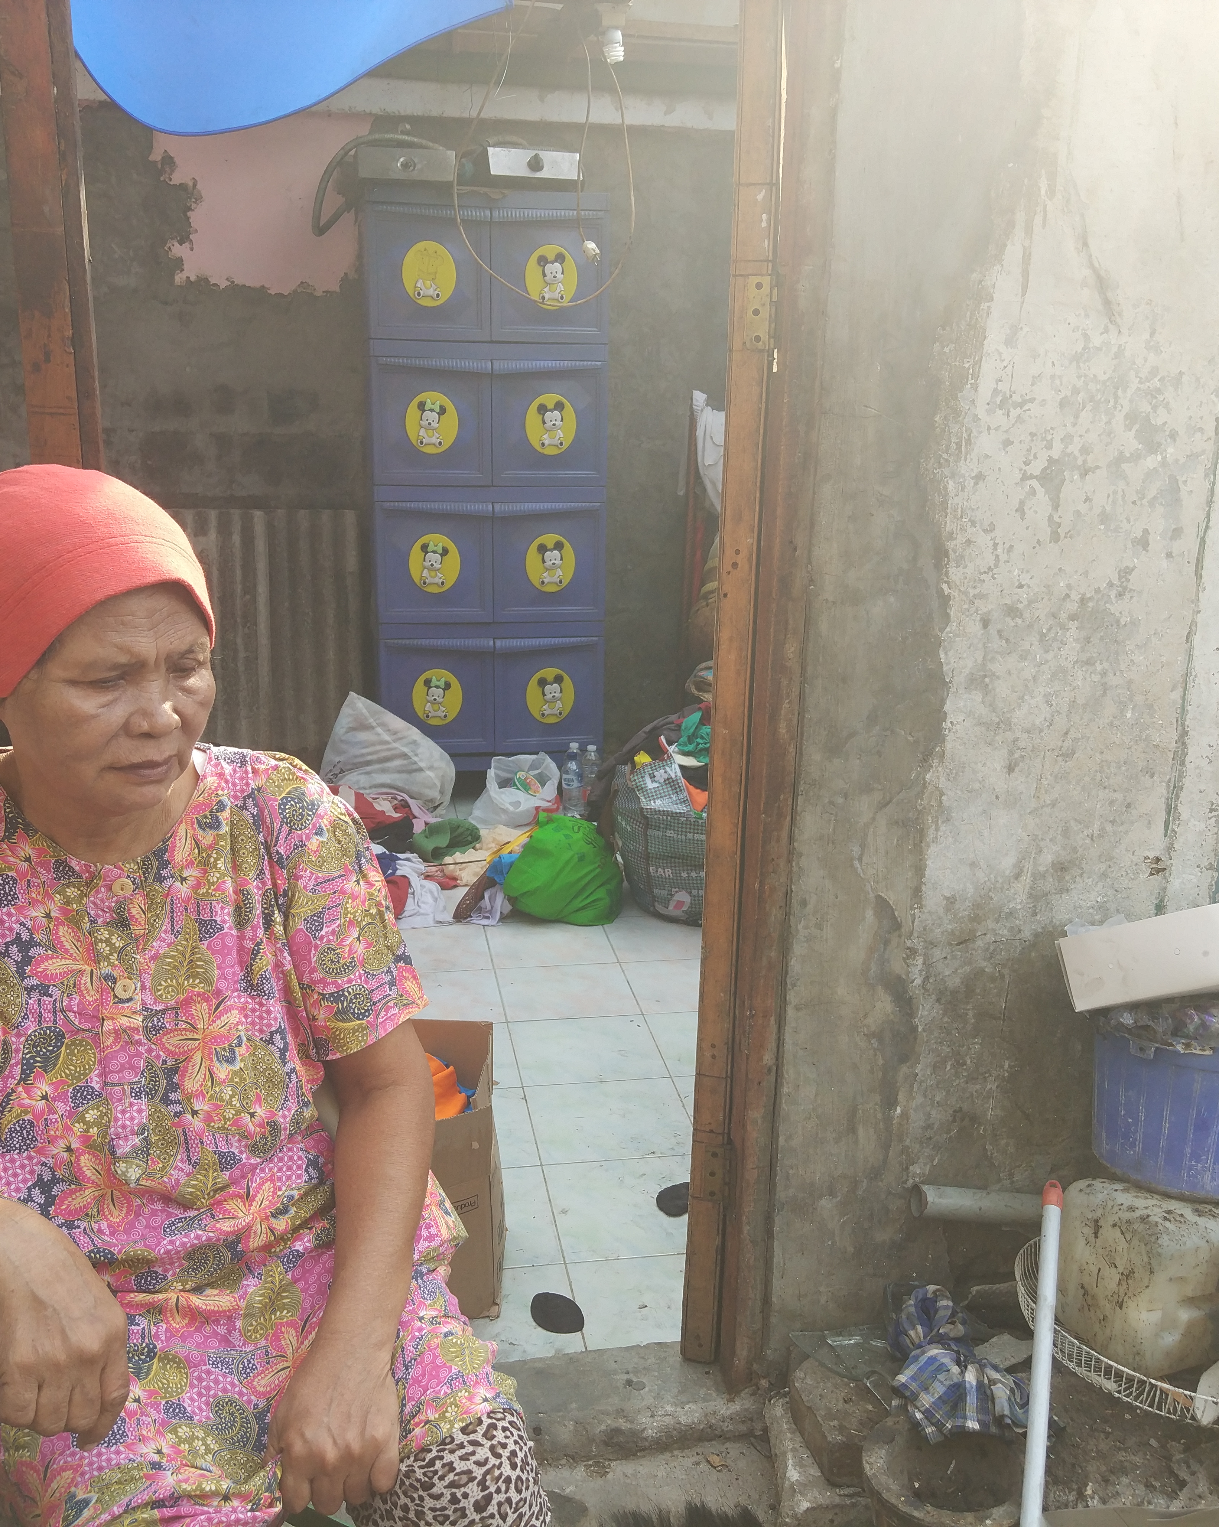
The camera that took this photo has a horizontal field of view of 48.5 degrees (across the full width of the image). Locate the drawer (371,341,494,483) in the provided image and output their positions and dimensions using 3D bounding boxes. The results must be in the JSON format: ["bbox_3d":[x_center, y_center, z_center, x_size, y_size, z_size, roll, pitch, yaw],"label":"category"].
[{"bbox_3d":[-0.601,-1.157,4.538,0.372,0.425,0.400,-2,14,-10],"label":"drawer"}]

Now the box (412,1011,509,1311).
[{"bbox_3d":[-0.362,0.624,2.053,0.360,0.340,0.280,-2,14,-13],"label":"box"}]

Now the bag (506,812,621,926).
[{"bbox_3d":[-0.124,0.267,3.651,0.330,0.270,0.280,-2,14,-10],"label":"bag"}]

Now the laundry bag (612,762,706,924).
[{"bbox_3d":[0.284,0.189,3.701,0.470,0.400,0.310,-2,14,-10],"label":"laundry bag"}]

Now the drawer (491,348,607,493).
[{"bbox_3d":[-0.228,-1.163,4.608,0.372,0.415,0.400,-2,14,-10],"label":"drawer"}]

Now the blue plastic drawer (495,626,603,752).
[{"bbox_3d":[-0.243,-0.288,4.827,0.372,0.415,0.400,-2,14,-10],"label":"blue plastic drawer"}]

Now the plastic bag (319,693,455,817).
[{"bbox_3d":[-0.765,-0.044,4.602,0.483,0.395,0.340,-2,14,-10],"label":"plastic bag"}]

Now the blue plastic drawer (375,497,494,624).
[{"bbox_3d":[-0.608,-0.710,4.651,0.372,0.405,0.400,-2,14,-10],"label":"blue plastic drawer"}]

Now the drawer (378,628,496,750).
[{"bbox_3d":[-0.634,-0.306,4.930,0.398,0.453,0.420,-2,14,-10],"label":"drawer"}]

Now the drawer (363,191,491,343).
[{"bbox_3d":[-0.594,-1.597,4.428,0.372,0.430,0.400,-2,14,-10],"label":"drawer"}]

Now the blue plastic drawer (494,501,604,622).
[{"bbox_3d":[-0.236,-0.721,4.719,0.372,0.405,0.400,-2,14,-10],"label":"blue plastic drawer"}]

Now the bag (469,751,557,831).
[{"bbox_3d":[-0.313,0.077,4.477,0.301,0.234,0.260,-2,14,-10],"label":"bag"}]

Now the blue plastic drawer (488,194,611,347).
[{"bbox_3d":[-0.235,-1.678,4.657,0.396,0.461,0.420,-2,14,-10],"label":"blue plastic drawer"}]

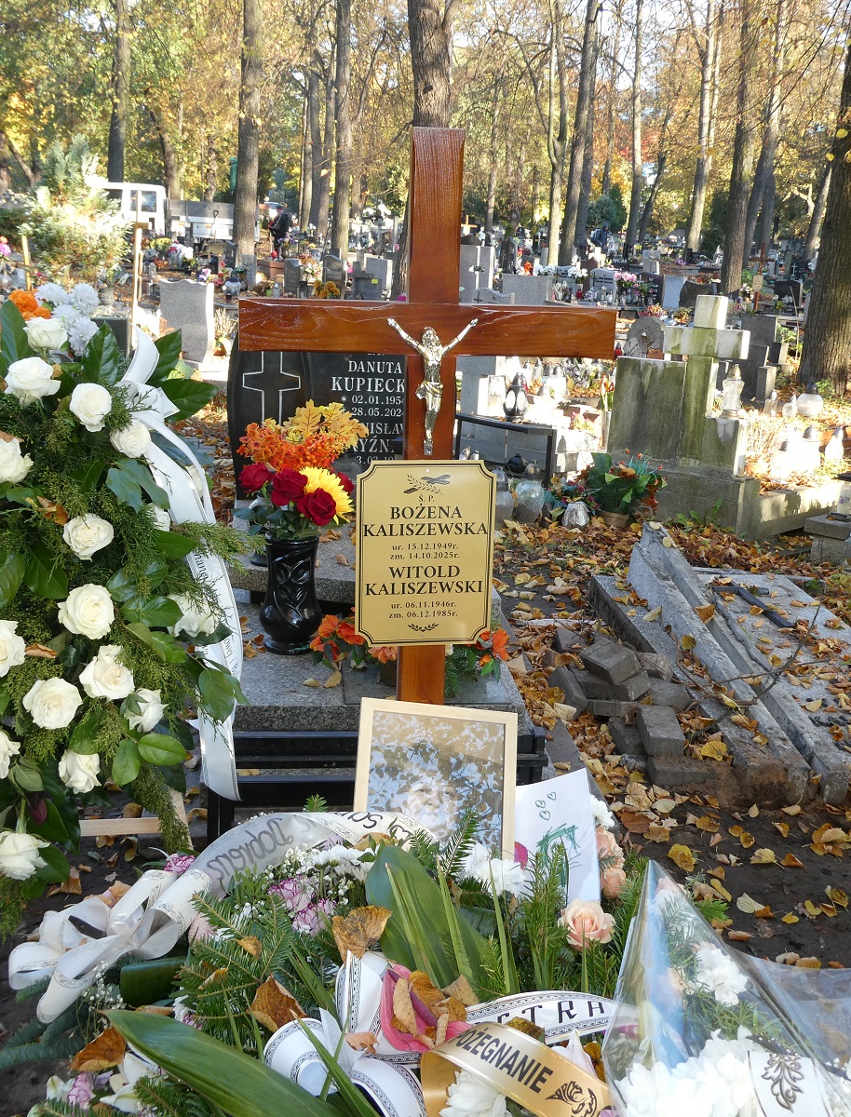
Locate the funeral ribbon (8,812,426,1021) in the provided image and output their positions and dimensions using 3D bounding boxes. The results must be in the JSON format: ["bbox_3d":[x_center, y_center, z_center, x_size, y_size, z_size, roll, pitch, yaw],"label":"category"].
[{"bbox_3d":[-0.345,0.601,2.050,0.680,0.310,0.280,0,16,-6],"label":"funeral ribbon"}]

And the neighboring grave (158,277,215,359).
[{"bbox_3d":[-2.100,-2.109,10.600,0.620,0.690,0.100,15,21,39],"label":"neighboring grave"}]

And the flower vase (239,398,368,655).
[{"bbox_3d":[-0.331,-0.085,3.250,0.340,0.660,0.280,1,16,-3],"label":"flower vase"}]

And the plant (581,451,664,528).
[{"bbox_3d":[1.009,-0.351,6.200,0.400,0.350,0.360,3,16,6],"label":"plant"}]

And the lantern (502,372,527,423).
[{"bbox_3d":[0.513,-0.916,6.900,0.139,0.291,0.139,0,16,0],"label":"lantern"}]

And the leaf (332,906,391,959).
[{"bbox_3d":[-0.082,0.481,1.550,0.075,0.060,0.035,1,16,5],"label":"leaf"}]

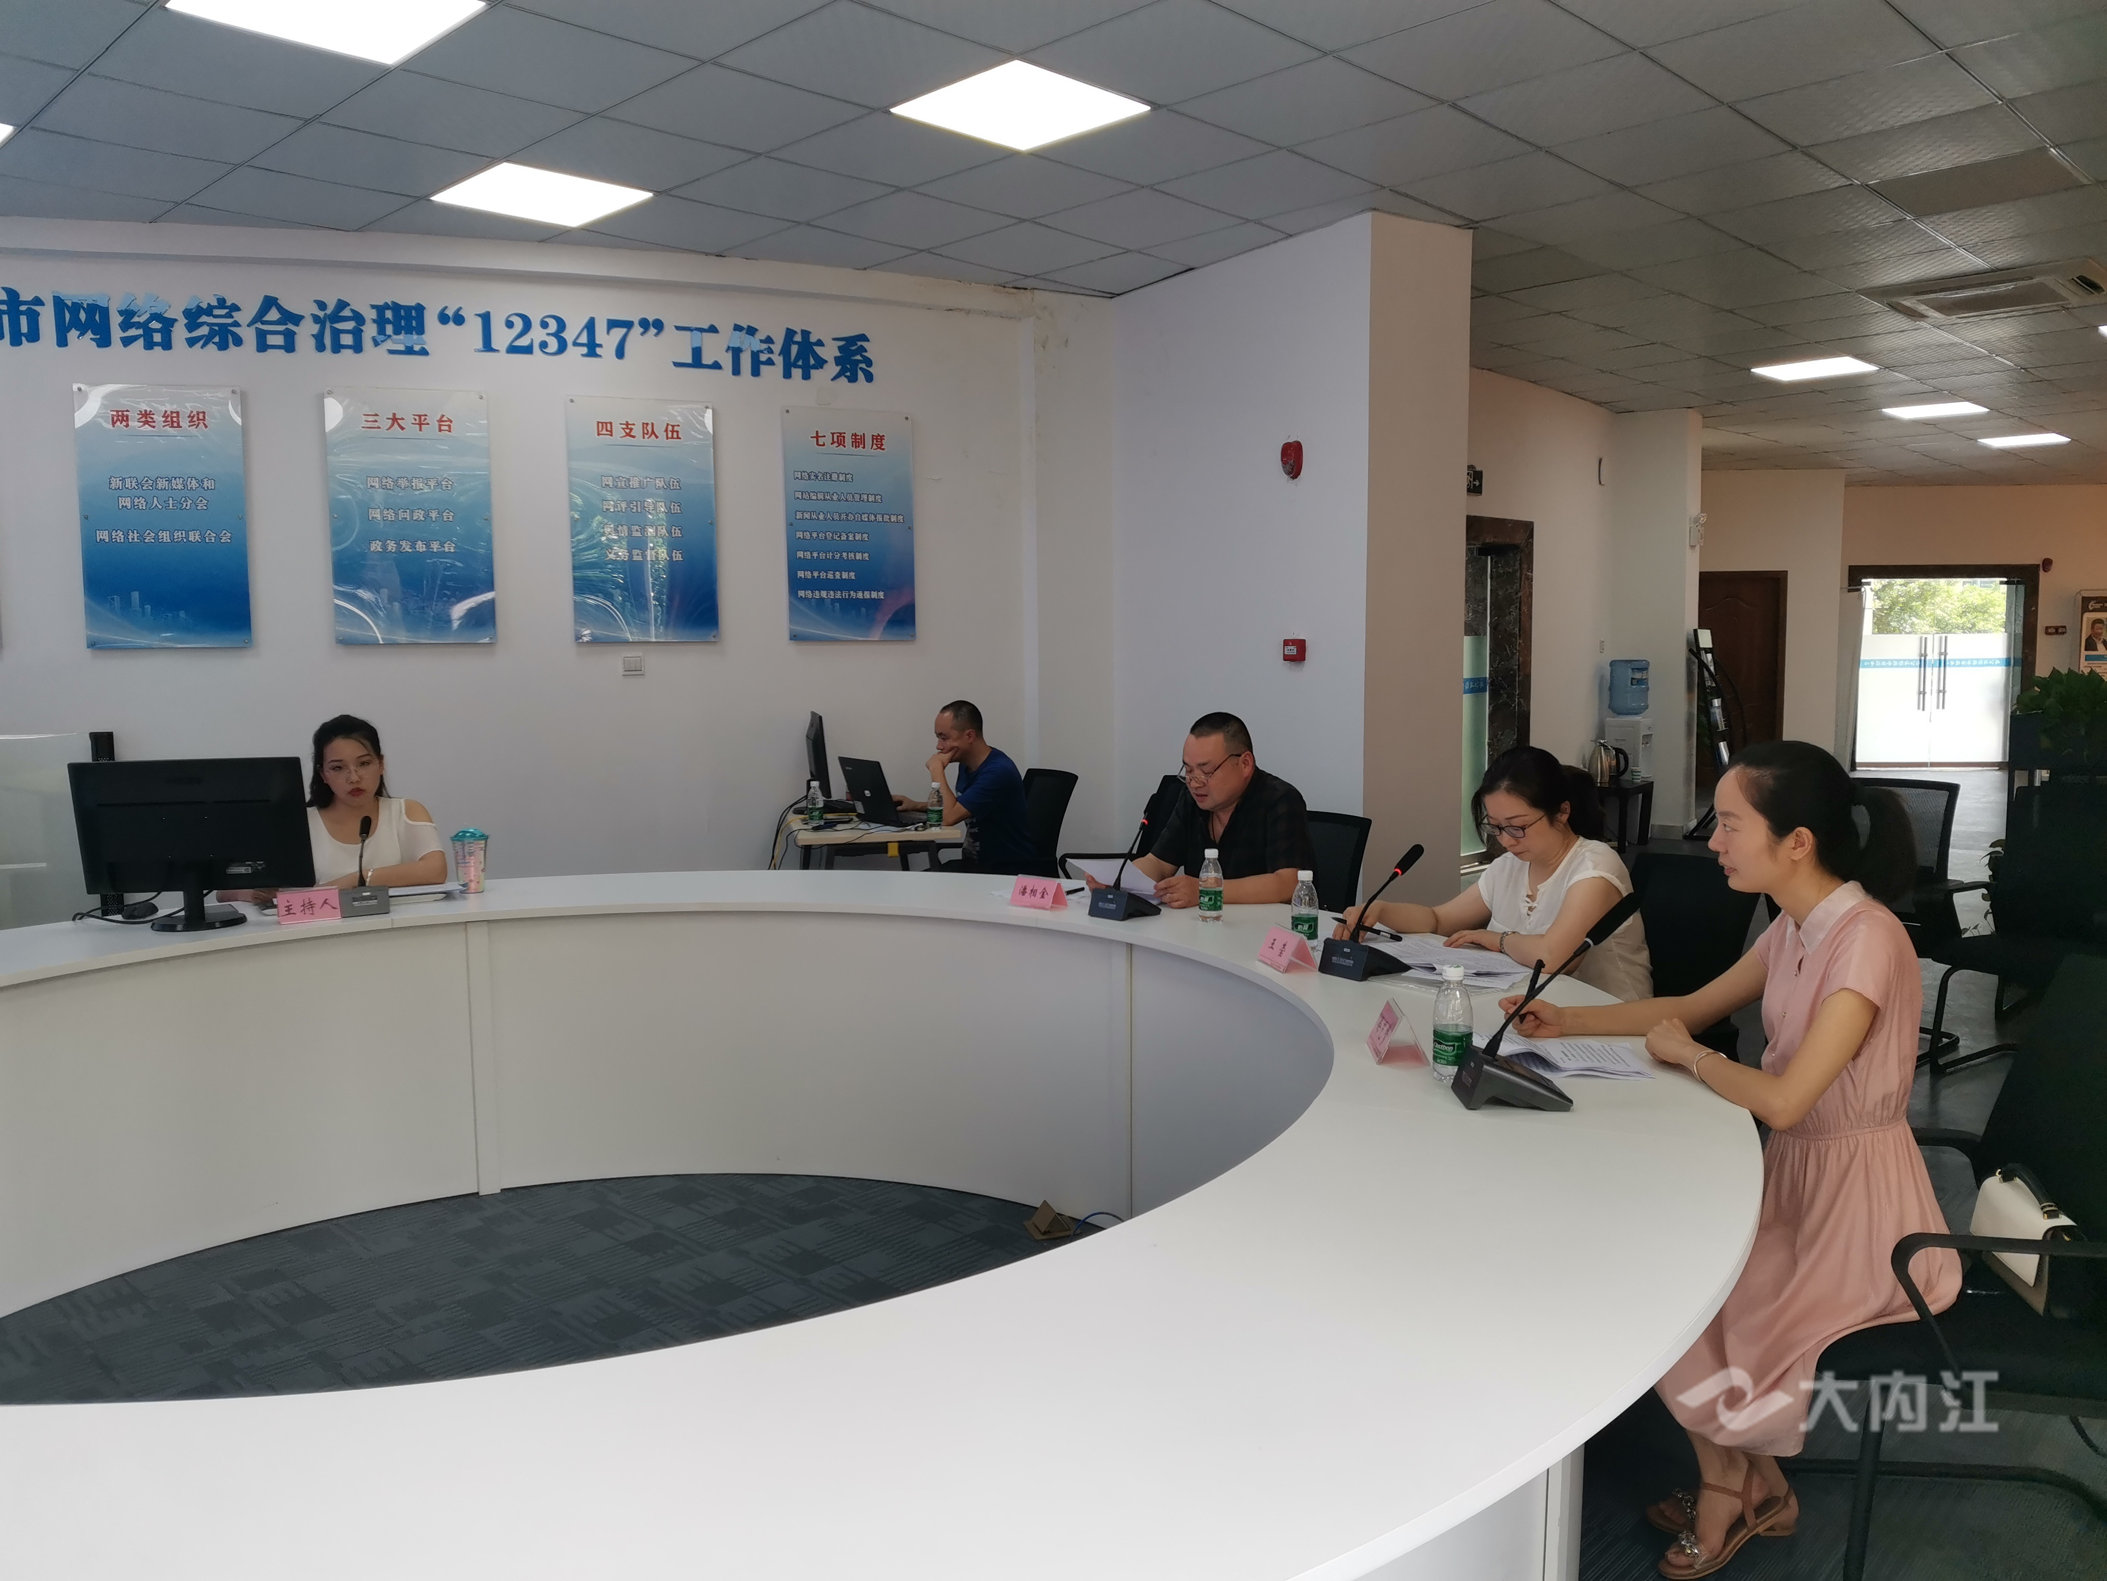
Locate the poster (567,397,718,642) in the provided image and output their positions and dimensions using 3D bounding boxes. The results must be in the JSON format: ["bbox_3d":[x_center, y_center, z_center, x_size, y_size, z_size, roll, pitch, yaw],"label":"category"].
[{"bbox_3d":[-1.715,-1.122,6.649,0.584,0.995,0.020,-2,6,-19],"label":"poster"}]

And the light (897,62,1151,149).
[{"bbox_3d":[-0.098,-2.055,4.742,0.590,0.030,0.590,-6,7,-45],"label":"light"}]

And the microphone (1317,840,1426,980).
[{"bbox_3d":[0.713,0.260,3.424,0.263,0.256,0.120,-4,6,-36],"label":"microphone"}]

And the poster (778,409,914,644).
[{"bbox_3d":[-0.878,-1.145,6.884,0.599,0.993,0.020,-3,6,-28],"label":"poster"}]

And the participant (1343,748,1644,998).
[{"bbox_3d":[1.050,0.496,3.390,0.680,1.180,0.500,-3,5,-23],"label":"participant"}]

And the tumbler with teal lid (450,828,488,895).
[{"bbox_3d":[-1.661,0.201,4.513,0.106,0.175,0.106,-1,5,0],"label":"tumbler with teal lid"}]

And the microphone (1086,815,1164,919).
[{"bbox_3d":[0.188,0.178,4.075,0.110,0.285,0.180,4,7,39],"label":"microphone"}]

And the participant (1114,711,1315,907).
[{"bbox_3d":[0.481,0.408,4.379,0.570,1.240,0.680,4,7,44],"label":"participant"}]

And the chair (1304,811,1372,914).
[{"bbox_3d":[0.570,0.547,4.516,0.560,0.935,0.590,4,7,44],"label":"chair"}]

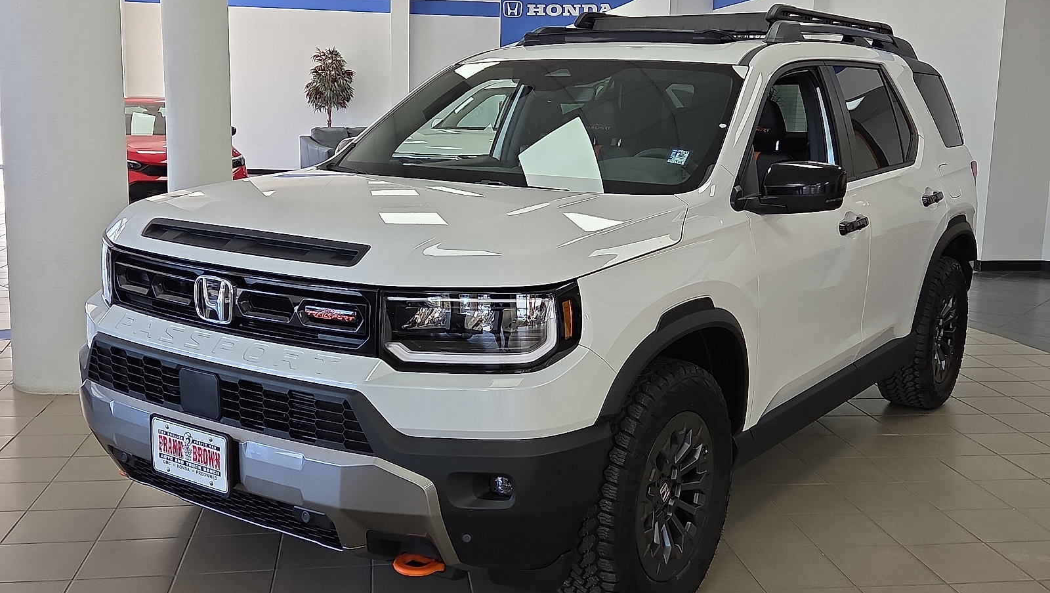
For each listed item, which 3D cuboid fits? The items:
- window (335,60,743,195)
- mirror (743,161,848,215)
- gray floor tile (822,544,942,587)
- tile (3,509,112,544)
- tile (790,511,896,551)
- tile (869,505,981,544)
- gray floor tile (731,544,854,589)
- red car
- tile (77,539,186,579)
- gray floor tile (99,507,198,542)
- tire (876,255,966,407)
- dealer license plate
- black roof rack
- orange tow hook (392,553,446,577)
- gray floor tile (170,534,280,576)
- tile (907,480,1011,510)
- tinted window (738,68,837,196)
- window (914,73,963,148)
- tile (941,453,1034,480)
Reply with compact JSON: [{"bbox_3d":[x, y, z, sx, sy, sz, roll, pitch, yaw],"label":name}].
[{"bbox_3d":[0.039,-0.652,3.946,1.640,0.122,0.845,9,50,35],"label":"window"},{"bbox_3d":[0.858,-0.348,3.344,0.260,0.178,0.190,9,13,35],"label":"mirror"},{"bbox_3d":[1.177,0.895,3.513,0.300,0.010,0.300,0,11,-8],"label":"gray floor tile"},{"bbox_3d":[-1.603,0.798,3.673,0.300,0.010,0.292,0,11,-8],"label":"tile"},{"bbox_3d":[1.134,0.840,3.804,0.300,0.010,0.300,0,11,-8],"label":"tile"},{"bbox_3d":[1.436,0.837,3.829,0.300,0.010,0.292,0,11,-8],"label":"tile"},{"bbox_3d":[0.879,0.898,3.482,0.300,0.010,0.296,0,11,-8],"label":"gray floor tile"},{"bbox_3d":[-4.922,-1.887,13.756,1.820,1.415,4.640,-5,12,-29],"label":"red car"},{"bbox_3d":[-1.270,0.855,3.455,0.300,0.010,0.296,0,11,-8],"label":"tile"},{"bbox_3d":[-1.304,0.797,3.717,0.300,0.010,0.292,0,11,-8],"label":"gray floor tile"},{"bbox_3d":[2.041,0.170,5.430,0.280,0.785,0.785,9,13,35],"label":"tire"},{"bbox_3d":[-0.891,0.421,2.828,0.306,0.155,0.012,8,12,34],"label":"dealer license plate"},{"bbox_3d":[1.044,-1.259,5.196,1.170,0.200,2.060,9,13,35],"label":"black roof rack"},{"bbox_3d":[-0.263,0.678,2.671,0.120,0.035,0.120,9,13,35],"label":"orange tow hook"},{"bbox_3d":[-0.967,0.852,3.501,0.300,0.010,0.296,0,11,-8],"label":"gray floor tile"},{"bbox_3d":[1.696,0.785,4.171,0.300,0.010,0.300,0,11,-8],"label":"tile"},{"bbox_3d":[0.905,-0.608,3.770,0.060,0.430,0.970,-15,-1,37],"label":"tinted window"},{"bbox_3d":[2.088,-0.937,5.381,0.050,0.376,0.590,-14,-1,37],"label":"window"},{"bbox_3d":[1.968,0.731,4.538,0.300,0.010,0.300,0,11,-8],"label":"tile"}]

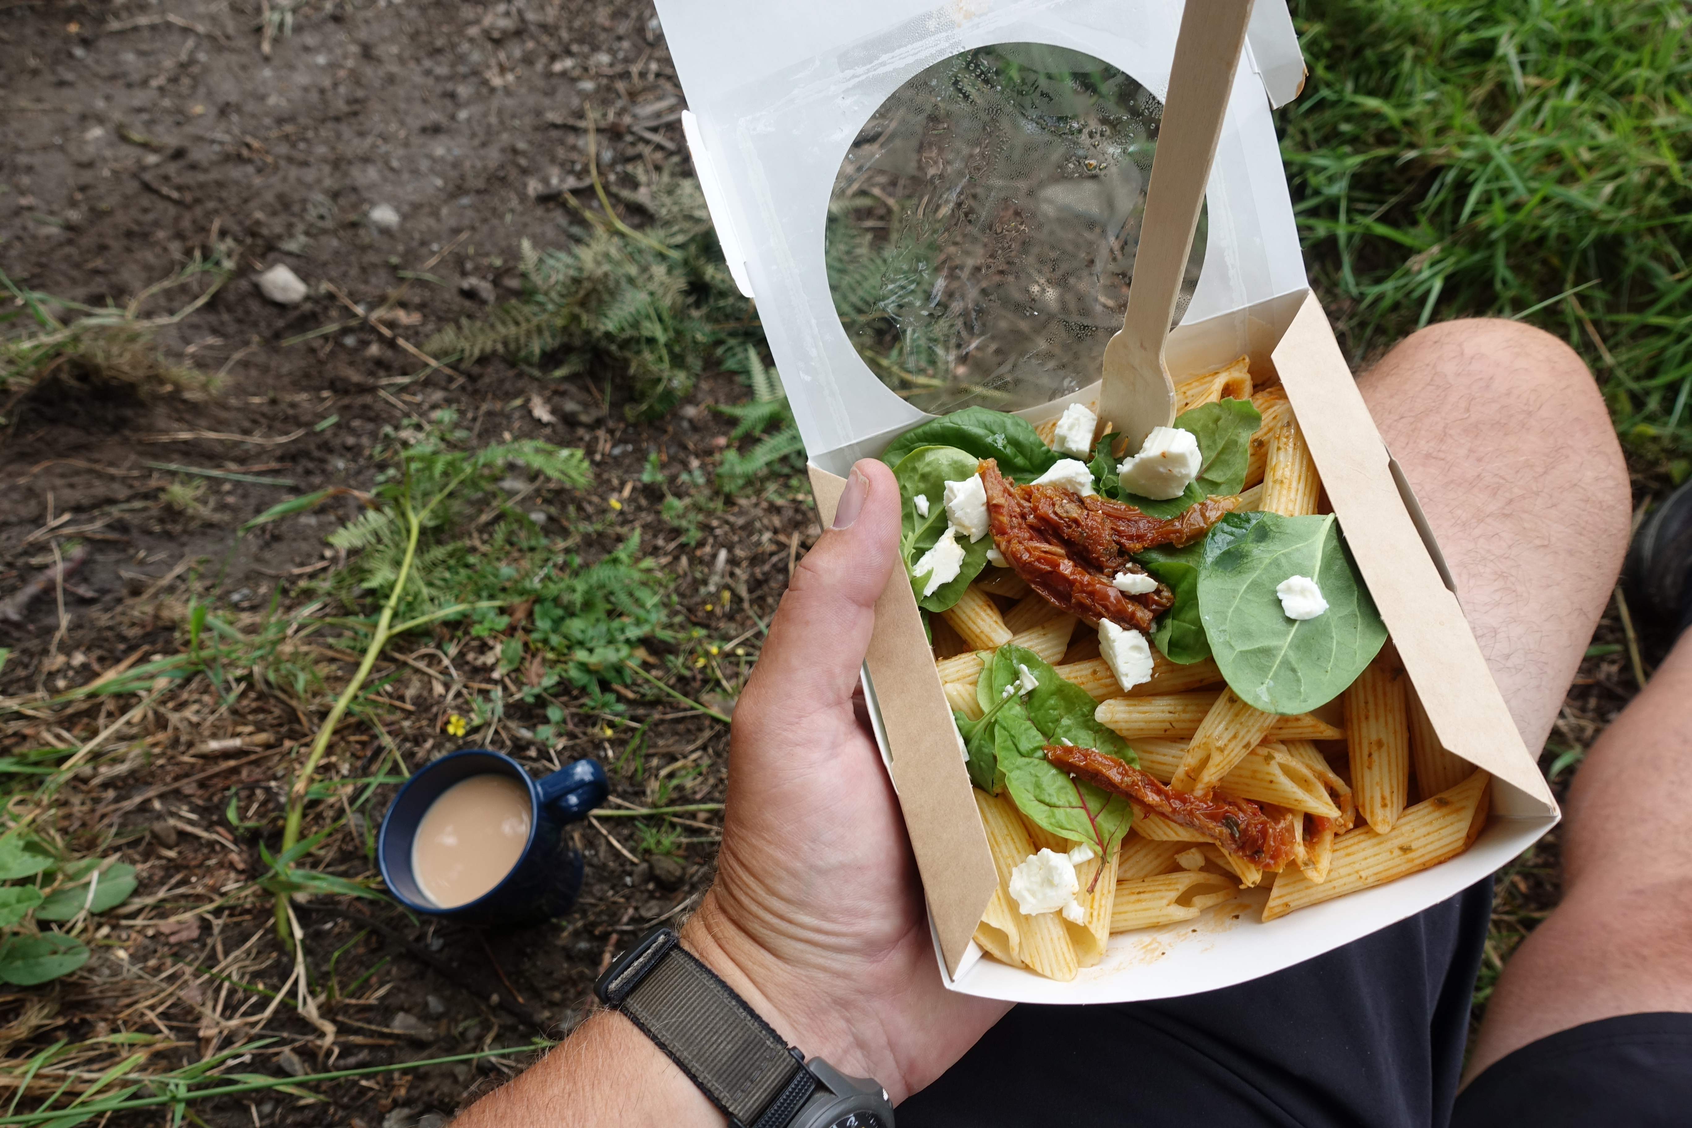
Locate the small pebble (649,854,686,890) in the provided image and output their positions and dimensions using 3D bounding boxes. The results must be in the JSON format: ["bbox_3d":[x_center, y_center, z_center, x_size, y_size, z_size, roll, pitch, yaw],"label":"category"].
[{"bbox_3d":[-0.097,0.169,0.620,0.022,0.013,0.017,27,68,26],"label":"small pebble"}]

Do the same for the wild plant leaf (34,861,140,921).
[{"bbox_3d":[-0.457,0.197,0.679,0.066,0.012,0.036,-19,57,1],"label":"wild plant leaf"}]

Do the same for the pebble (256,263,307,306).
[{"bbox_3d":[-0.474,-0.236,0.950,0.041,0.021,0.034,20,65,23],"label":"pebble"}]

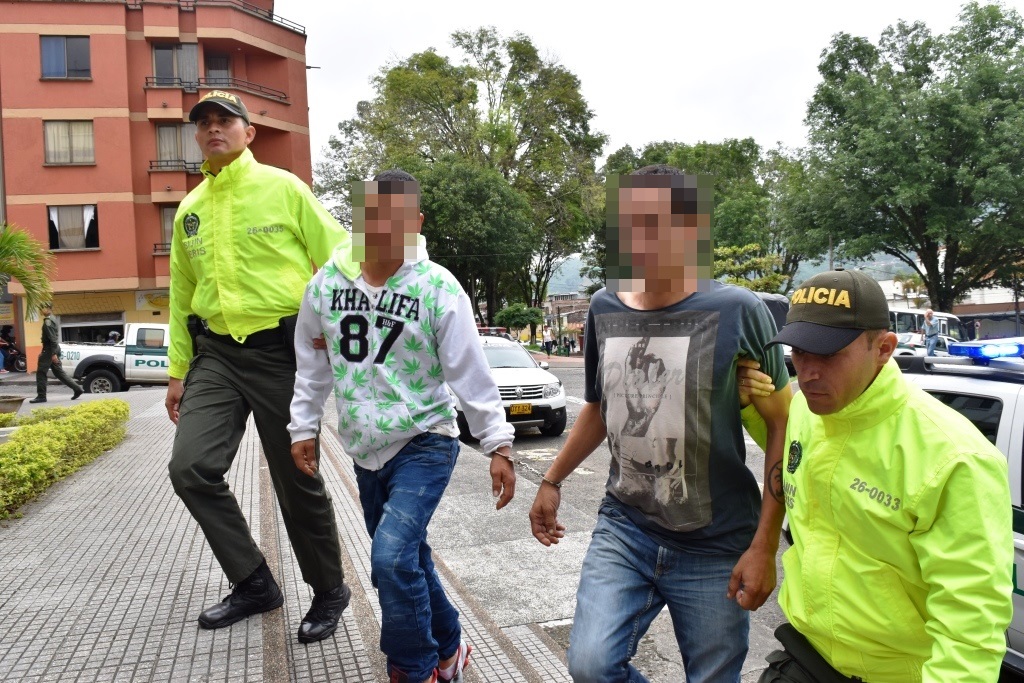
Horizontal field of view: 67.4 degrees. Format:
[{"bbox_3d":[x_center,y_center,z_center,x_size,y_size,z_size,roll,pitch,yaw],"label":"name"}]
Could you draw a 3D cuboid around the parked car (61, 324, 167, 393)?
[{"bbox_3d":[-7.600,0.500,17.500,5.050,1.750,1.830,-1,0,-10],"label":"parked car"}]

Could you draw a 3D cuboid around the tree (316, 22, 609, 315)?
[{"bbox_3d":[-3.024,-9.103,46.000,16.500,18.800,15.000,-3,0,0],"label":"tree"}]

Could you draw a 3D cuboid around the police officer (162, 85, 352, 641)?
[{"bbox_3d":[-0.812,0.081,2.500,0.580,1.750,0.460,-3,0,16],"label":"police officer"}]

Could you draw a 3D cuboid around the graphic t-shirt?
[{"bbox_3d":[0.395,0.173,1.770,0.430,0.600,0.270,-3,0,31],"label":"graphic t-shirt"}]

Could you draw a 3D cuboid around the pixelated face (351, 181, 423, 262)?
[{"bbox_3d":[-0.338,-0.336,2.100,0.170,0.235,0.200,-3,0,18],"label":"pixelated face"}]

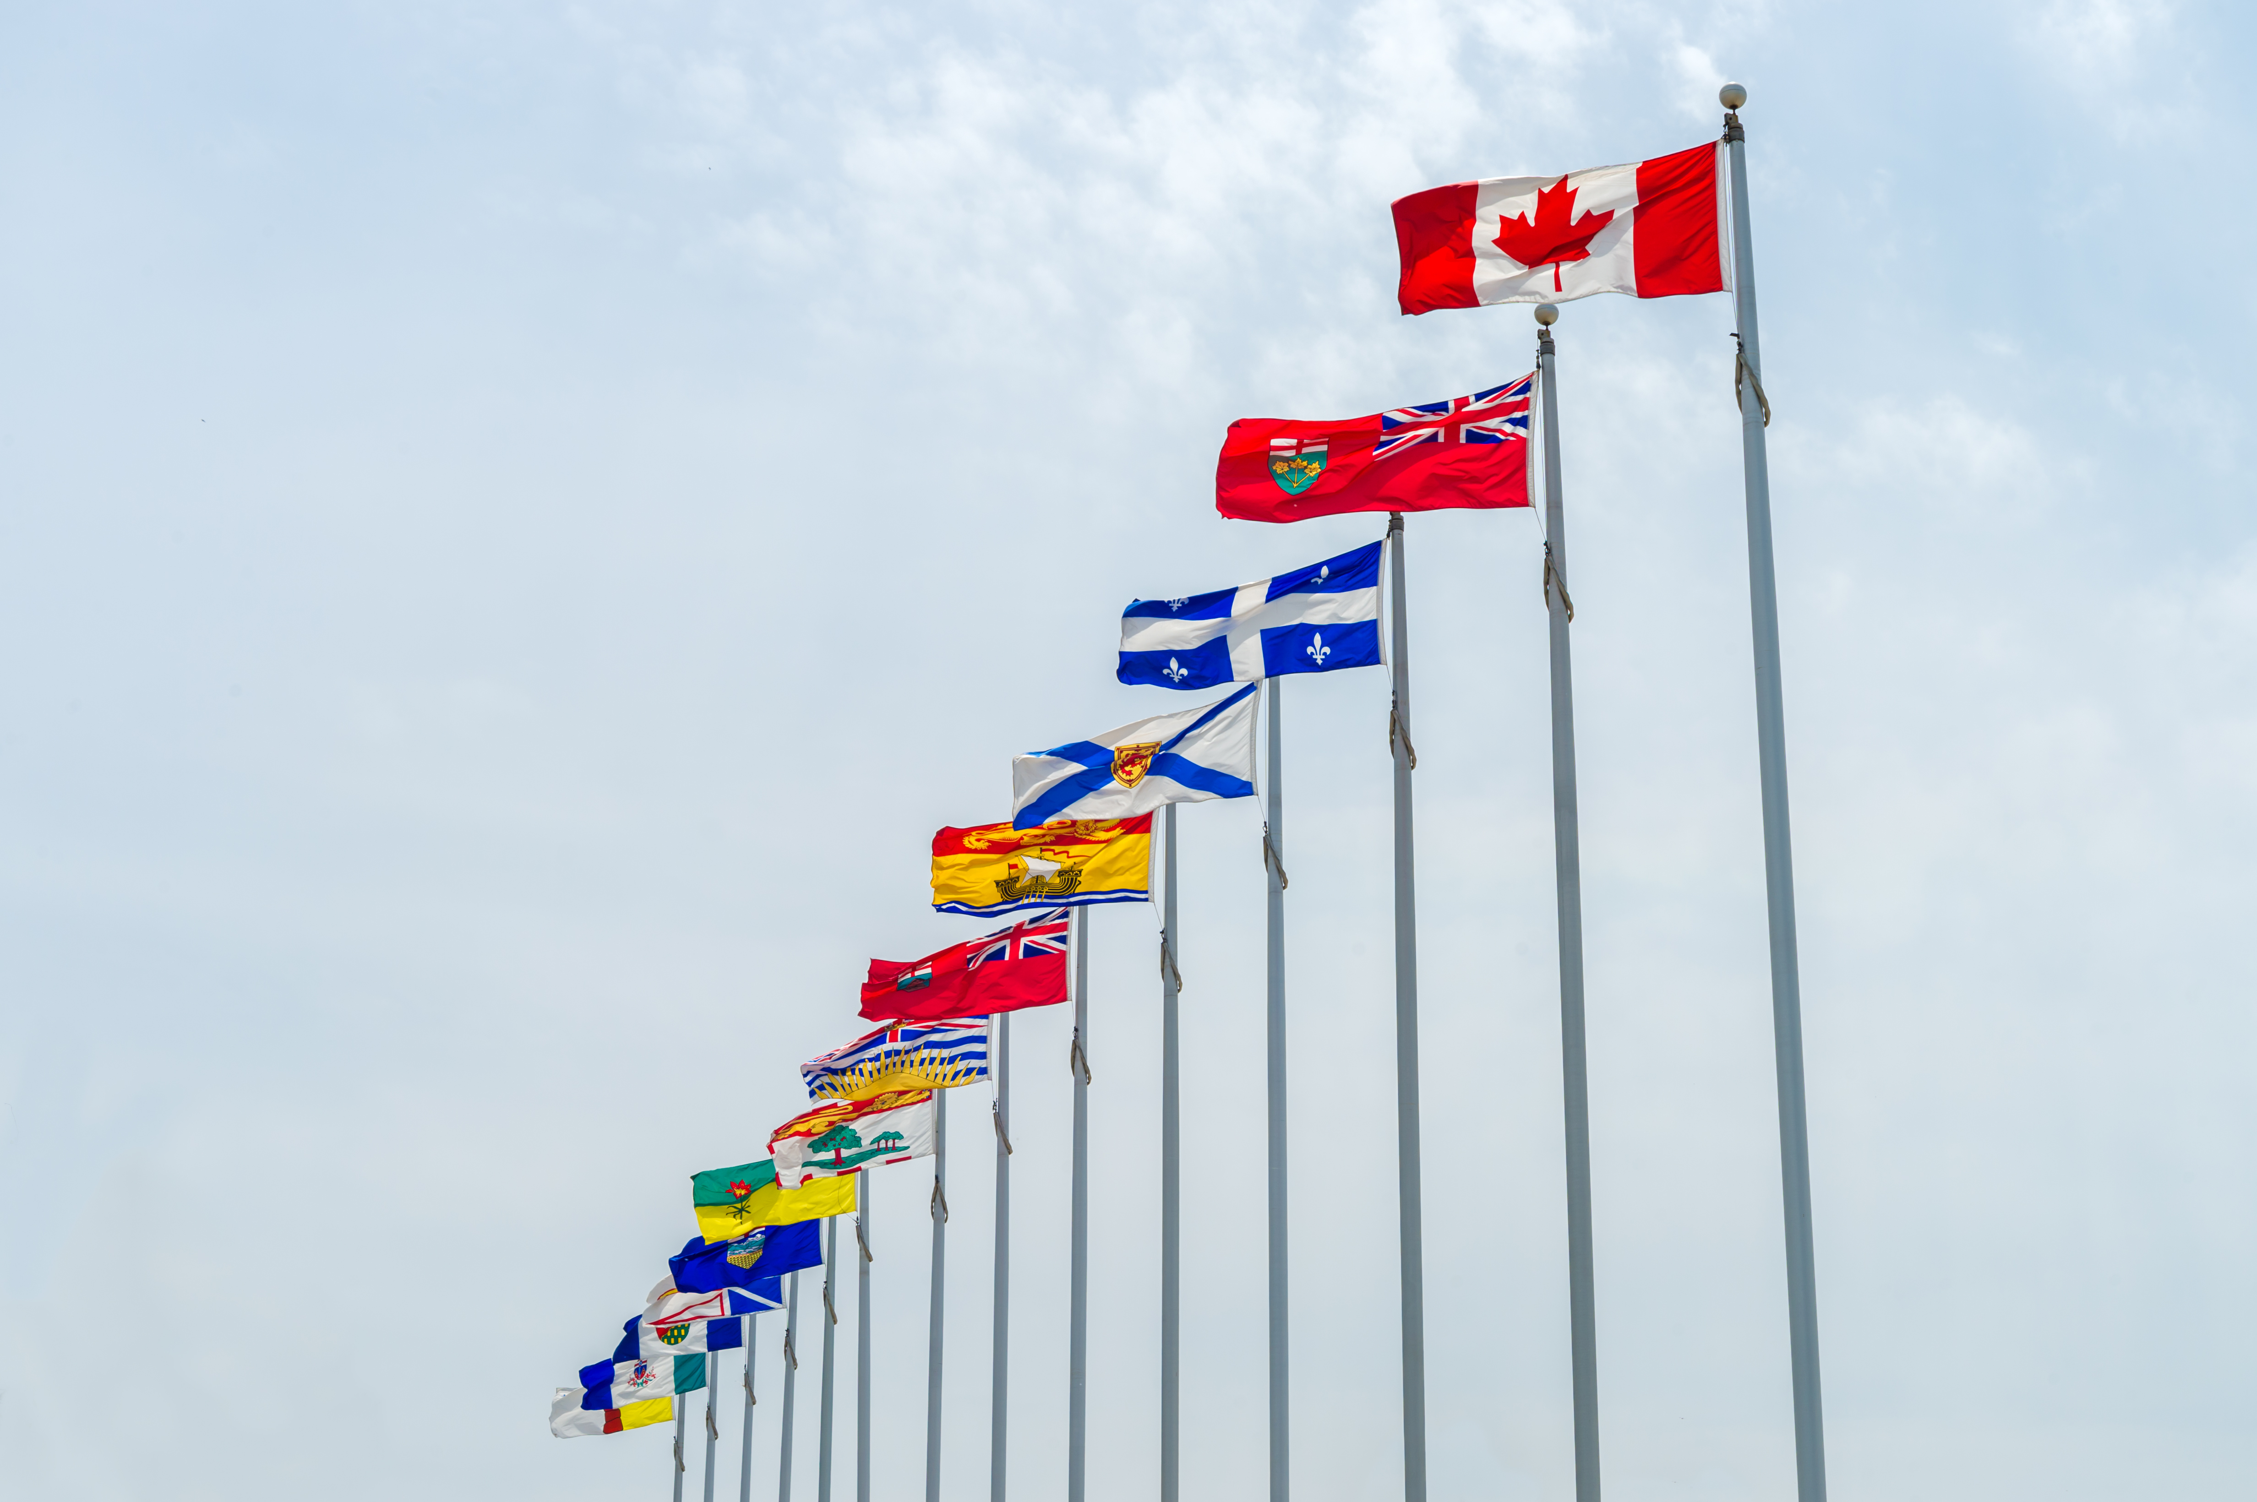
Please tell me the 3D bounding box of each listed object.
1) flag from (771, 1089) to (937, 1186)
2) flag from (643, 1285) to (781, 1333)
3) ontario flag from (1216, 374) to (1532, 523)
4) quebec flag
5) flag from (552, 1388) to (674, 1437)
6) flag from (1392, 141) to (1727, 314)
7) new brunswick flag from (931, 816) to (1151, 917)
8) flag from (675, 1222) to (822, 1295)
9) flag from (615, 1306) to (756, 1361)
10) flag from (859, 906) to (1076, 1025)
[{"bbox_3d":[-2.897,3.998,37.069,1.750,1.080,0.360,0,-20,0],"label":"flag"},{"bbox_3d":[-5.361,6.846,45.201,1.800,1.050,0.360,0,-20,0],"label":"flag"},{"bbox_3d":[1.491,-1.833,21.351,1.840,0.960,0.320,0,-20,0],"label":"ontario flag"},{"bbox_3d":[0.829,-0.936,23.730,1.780,0.980,0.320,0,-20,0],"label":"quebec flag"},{"bbox_3d":[-7.894,9.834,53.518,1.820,1.000,0.340,0,-20,0],"label":"flag"},{"bbox_3d":[2.305,-2.769,18.760,1.800,0.980,0.320,0,-20,0],"label":"flag"},{"bbox_3d":[-0.687,0.858,28.474,1.783,0.970,0.330,-2,-21,-1],"label":"new brunswick flag"},{"bbox_3d":[-4.393,5.631,40.425,1.764,1.030,0.330,-8,-21,-3],"label":"flag"},{"bbox_3d":[-5.792,7.326,45.288,1.660,0.970,0.330,-5,-21,-2],"label":"flag"},{"bbox_3d":[-1.426,1.860,30.846,1.848,0.990,0.330,-5,-21,-2],"label":"flag"}]

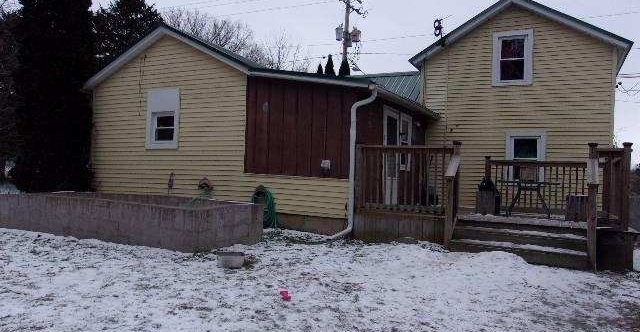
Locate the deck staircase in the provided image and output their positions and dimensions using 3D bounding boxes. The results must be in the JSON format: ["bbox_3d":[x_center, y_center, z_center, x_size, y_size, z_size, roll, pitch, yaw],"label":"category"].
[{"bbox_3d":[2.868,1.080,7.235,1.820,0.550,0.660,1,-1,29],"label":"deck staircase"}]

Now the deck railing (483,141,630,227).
[{"bbox_3d":[3.787,0.305,8.334,2.300,1.200,2.300,1,-1,29],"label":"deck railing"}]

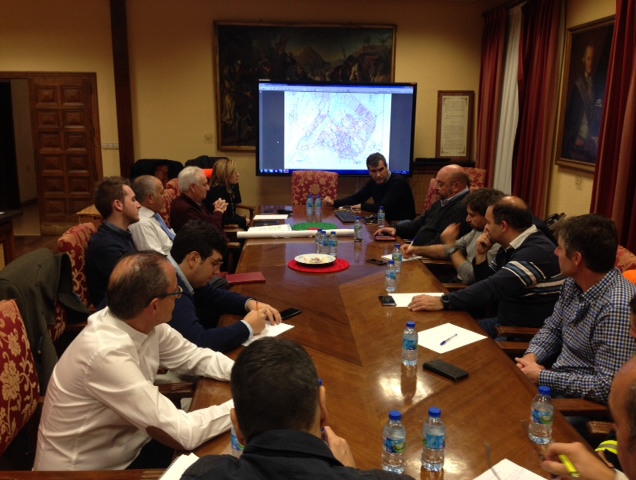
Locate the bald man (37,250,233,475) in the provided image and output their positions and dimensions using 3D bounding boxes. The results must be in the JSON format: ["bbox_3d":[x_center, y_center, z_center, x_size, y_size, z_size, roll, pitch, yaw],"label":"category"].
[{"bbox_3d":[-0.517,0.636,2.131,0.720,1.250,0.560,3,13,12],"label":"bald man"}]

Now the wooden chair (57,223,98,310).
[{"bbox_3d":[-1.035,0.472,3.378,0.620,1.070,0.580,0,12,-1],"label":"wooden chair"}]

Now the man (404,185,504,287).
[{"bbox_3d":[0.967,0.292,3.918,0.750,1.240,0.600,1,12,0],"label":"man"}]

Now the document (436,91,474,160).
[{"bbox_3d":[1.711,-1.419,7.626,0.445,0.870,0.040,0,13,0],"label":"document"}]

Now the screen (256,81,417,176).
[{"bbox_3d":[0.210,-1.274,7.093,1.830,1.070,0.090,0,13,0],"label":"screen"}]

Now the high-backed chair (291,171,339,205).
[{"bbox_3d":[-0.029,-0.135,6.232,0.560,1.070,0.620,0,12,-1],"label":"high-backed chair"}]

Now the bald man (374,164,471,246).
[{"bbox_3d":[0.780,0.081,4.529,0.800,1.270,0.600,-5,14,-22],"label":"bald man"}]

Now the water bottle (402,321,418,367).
[{"bbox_3d":[0.353,0.395,2.342,0.059,0.168,0.059,1,12,0],"label":"water bottle"}]

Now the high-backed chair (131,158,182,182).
[{"bbox_3d":[-1.982,-0.432,7.382,0.600,1.060,0.620,-2,13,-6],"label":"high-backed chair"}]

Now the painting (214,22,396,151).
[{"bbox_3d":[-0.163,-1.913,7.741,2.260,1.600,0.070,0,12,-1],"label":"painting"}]

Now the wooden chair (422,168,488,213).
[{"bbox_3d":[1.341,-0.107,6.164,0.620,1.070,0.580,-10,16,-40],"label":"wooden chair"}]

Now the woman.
[{"bbox_3d":[-0.781,-0.122,5.609,0.720,1.220,0.500,4,13,17],"label":"woman"}]

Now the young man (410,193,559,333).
[{"bbox_3d":[0.856,0.426,3.108,0.820,1.300,0.580,1,12,3],"label":"young man"}]

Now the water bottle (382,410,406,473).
[{"bbox_3d":[0.204,0.543,1.653,0.059,0.168,0.059,1,12,0],"label":"water bottle"}]

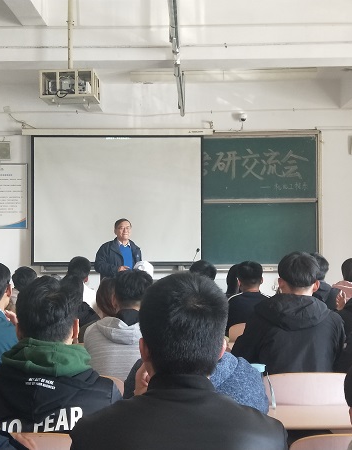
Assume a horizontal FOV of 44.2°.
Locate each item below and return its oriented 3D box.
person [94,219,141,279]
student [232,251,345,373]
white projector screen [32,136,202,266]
[{"bbox_3d":[-0.630,0.753,4.775,0.510,1.650,0.350,1,-2,-24],"label":"person"},{"bbox_3d":[0.521,0.758,2.098,0.520,1.270,0.700,0,-2,1],"label":"student"},{"bbox_3d":[-0.820,-0.340,6.080,2.411,1.837,0.040,0,-2,1],"label":"white projector screen"}]

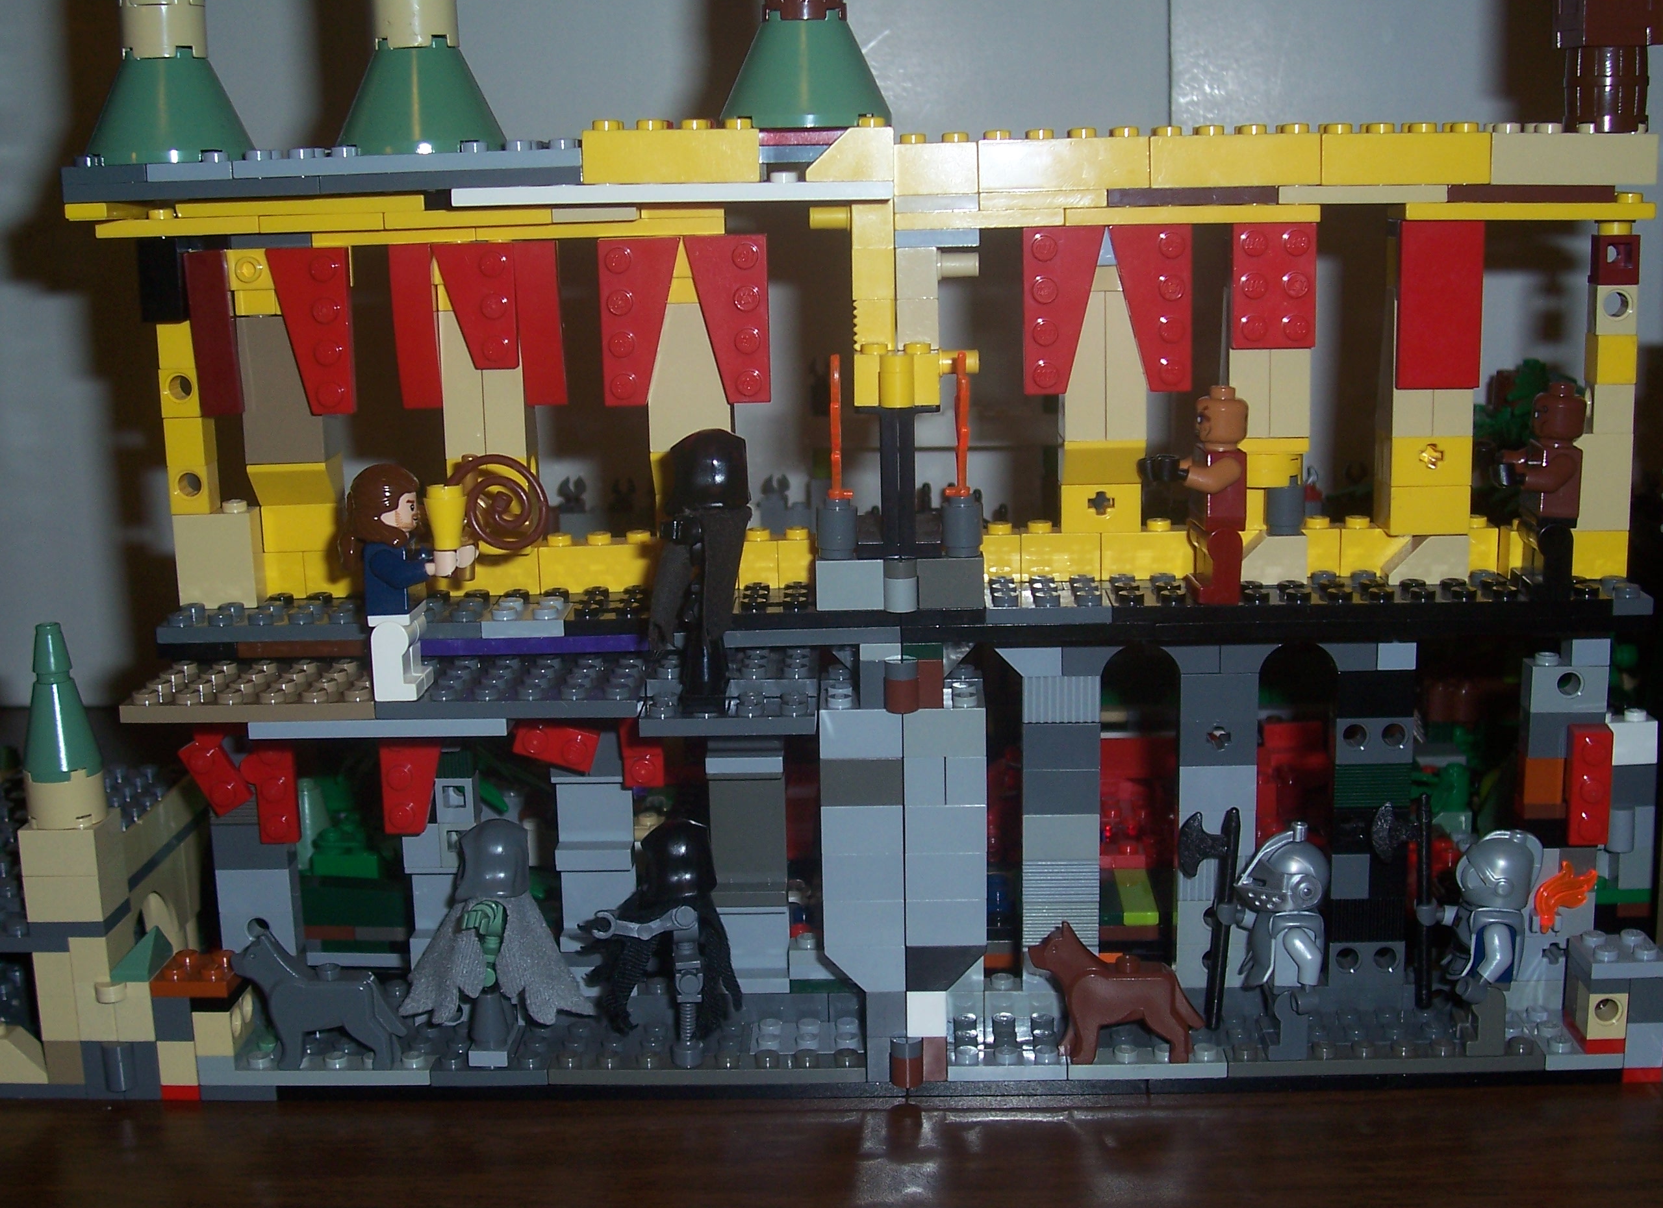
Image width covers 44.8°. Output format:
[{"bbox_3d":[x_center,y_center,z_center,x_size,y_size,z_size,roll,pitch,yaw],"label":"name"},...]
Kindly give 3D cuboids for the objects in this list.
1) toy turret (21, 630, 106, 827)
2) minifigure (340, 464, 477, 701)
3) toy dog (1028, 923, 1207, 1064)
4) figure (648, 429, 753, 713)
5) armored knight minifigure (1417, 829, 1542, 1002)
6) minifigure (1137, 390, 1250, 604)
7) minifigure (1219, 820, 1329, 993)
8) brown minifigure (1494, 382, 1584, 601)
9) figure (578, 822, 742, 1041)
[{"bbox_3d":[-0.154,0.024,0.407,0.016,0.040,0.016,0,12,4],"label":"toy turret"},{"bbox_3d":[-0.078,-0.005,0.375,0.024,0.043,0.021,-1,11,3],"label":"minifigure"},{"bbox_3d":[0.057,0.076,0.402,0.036,0.029,0.010,-1,13,-1],"label":"toy dog"},{"bbox_3d":[-0.025,-0.006,0.366,0.022,0.051,0.020,-1,11,3],"label":"figure"},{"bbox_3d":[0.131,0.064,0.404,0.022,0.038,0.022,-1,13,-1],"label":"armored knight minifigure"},{"bbox_3d":[0.070,-0.021,0.386,0.020,0.041,0.021,-1,13,-1],"label":"minifigure"},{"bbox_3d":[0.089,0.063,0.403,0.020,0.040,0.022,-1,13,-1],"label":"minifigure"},{"bbox_3d":[0.134,-0.022,0.386,0.018,0.040,0.021,-1,13,-1],"label":"brown minifigure"},{"bbox_3d":[-0.035,0.066,0.406,0.033,0.049,0.022,-1,11,3],"label":"figure"}]

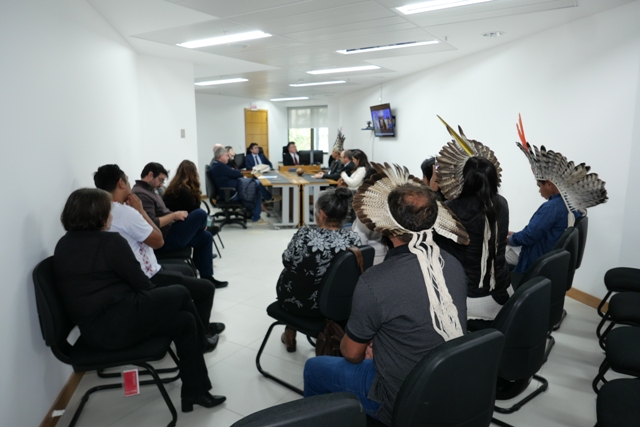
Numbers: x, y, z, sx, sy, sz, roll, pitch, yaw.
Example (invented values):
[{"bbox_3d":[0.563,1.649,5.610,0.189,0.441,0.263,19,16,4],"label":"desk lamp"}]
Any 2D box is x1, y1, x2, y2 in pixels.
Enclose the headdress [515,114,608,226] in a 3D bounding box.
[{"bbox_3d":[1.995,-0.392,3.559,0.680,0.840,0.460,7,12,31],"label":"headdress"}]

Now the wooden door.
[{"bbox_3d":[-1.670,-1.694,11.586,0.100,2.180,1.000,6,12,27],"label":"wooden door"}]

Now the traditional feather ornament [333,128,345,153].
[{"bbox_3d":[0.375,-1.442,8.428,0.250,0.480,0.280,-2,9,-10],"label":"traditional feather ornament"}]

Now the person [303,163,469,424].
[{"bbox_3d":[0.236,0.538,1.818,0.580,1.380,0.780,-9,14,-41],"label":"person"}]

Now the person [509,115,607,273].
[{"bbox_3d":[1.950,-0.127,3.608,0.780,1.340,0.520,7,13,32],"label":"person"}]

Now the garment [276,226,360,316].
[{"bbox_3d":[-0.010,0.327,2.544,0.360,0.560,0.450,9,13,44],"label":"garment"}]

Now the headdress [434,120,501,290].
[{"bbox_3d":[0.795,-0.049,2.270,0.400,0.900,0.320,-5,12,-25],"label":"headdress"}]

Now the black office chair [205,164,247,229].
[{"bbox_3d":[-1.600,-0.314,7.267,0.660,1.060,0.640,-4,11,-22],"label":"black office chair"}]

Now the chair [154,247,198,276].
[{"bbox_3d":[-1.588,0.336,4.223,0.600,0.860,0.500,-3,9,-16],"label":"chair"}]

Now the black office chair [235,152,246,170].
[{"bbox_3d":[-1.630,-0.622,8.813,0.600,1.180,0.600,2,9,15],"label":"black office chair"}]

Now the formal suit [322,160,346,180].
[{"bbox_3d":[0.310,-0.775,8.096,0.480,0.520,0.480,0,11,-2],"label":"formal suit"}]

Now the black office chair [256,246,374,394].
[{"bbox_3d":[0.002,0.596,2.603,0.600,0.860,0.500,8,12,42],"label":"black office chair"}]

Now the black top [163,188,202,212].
[{"bbox_3d":[-1.690,-0.143,5.193,0.320,0.580,0.450,-5,10,-30],"label":"black top"}]

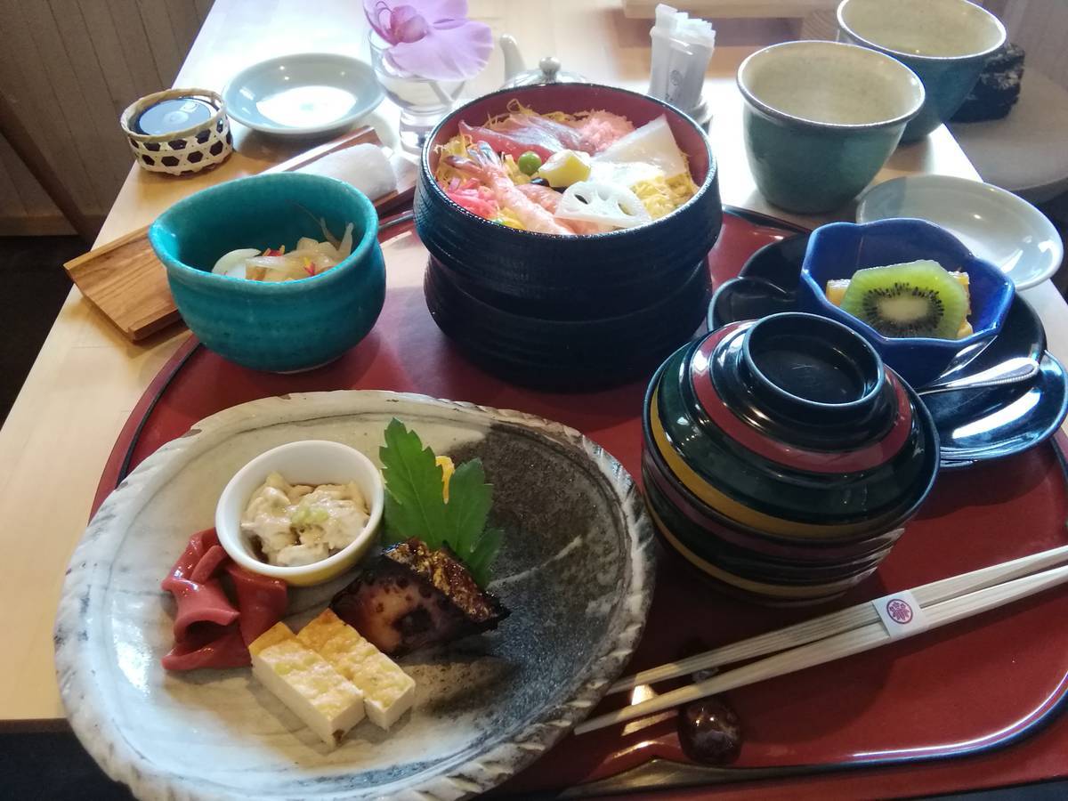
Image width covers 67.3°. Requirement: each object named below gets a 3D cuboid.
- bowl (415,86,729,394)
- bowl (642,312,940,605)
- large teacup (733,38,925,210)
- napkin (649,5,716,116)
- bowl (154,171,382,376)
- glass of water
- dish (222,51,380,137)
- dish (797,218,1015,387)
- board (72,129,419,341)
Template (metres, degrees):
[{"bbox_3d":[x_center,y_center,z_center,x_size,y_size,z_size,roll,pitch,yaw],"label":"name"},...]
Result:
[{"bbox_3d":[0.016,-0.082,0.393,0.144,0.089,0.144,0,48,0],"label":"bowl"},{"bbox_3d":[0.096,0.013,0.308,0.107,0.086,0.107,0,48,0],"label":"bowl"},{"bbox_3d":[0.175,-0.167,0.499,0.107,0.067,0.107,0,48,0],"label":"large teacup"},{"bbox_3d":[0.096,-0.221,0.534,0.042,0.076,0.031,24,52,20],"label":"napkin"},{"bbox_3d":[-0.123,-0.058,0.389,0.105,0.062,0.100,0,48,0],"label":"bowl"},{"bbox_3d":[-0.074,-0.204,0.532,0.061,0.069,0.061,0,48,0],"label":"glass of water"},{"bbox_3d":[-0.163,-0.214,0.575,0.116,0.018,0.116,0,48,0],"label":"dish"},{"bbox_3d":[0.163,-0.038,0.366,0.088,0.049,0.085,0,48,0],"label":"dish"},{"bbox_3d":[-0.160,-0.108,0.484,0.214,0.011,0.075,-36,57,-28],"label":"board"}]

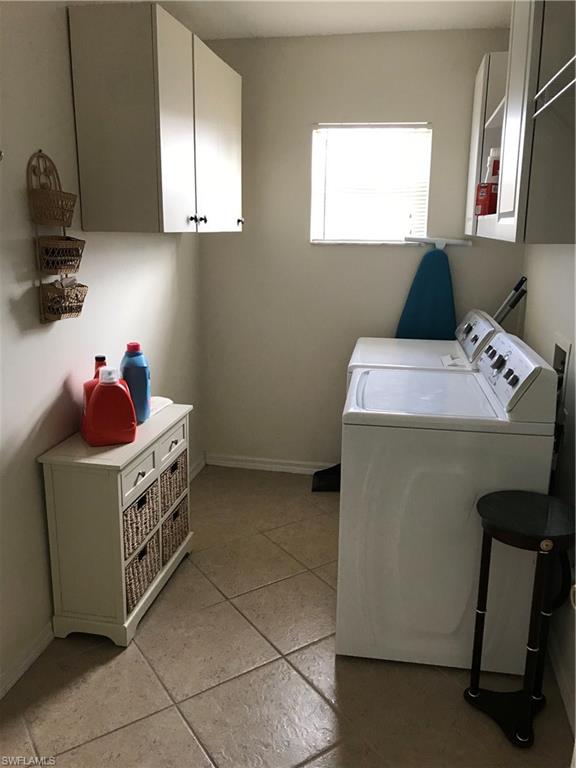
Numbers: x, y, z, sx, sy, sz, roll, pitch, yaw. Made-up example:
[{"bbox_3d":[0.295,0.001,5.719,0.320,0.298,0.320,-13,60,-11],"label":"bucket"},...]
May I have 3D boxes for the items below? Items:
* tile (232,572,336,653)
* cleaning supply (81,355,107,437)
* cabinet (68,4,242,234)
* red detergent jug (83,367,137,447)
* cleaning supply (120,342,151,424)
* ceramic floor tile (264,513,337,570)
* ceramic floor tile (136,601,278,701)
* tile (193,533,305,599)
[{"bbox_3d":[0.044,0.904,2.496,0.421,0.010,0.421,-9,17,-33],"label":"tile"},{"bbox_3d":[-0.713,0.035,2.413,0.155,0.310,0.100,-4,14,-17],"label":"cleaning supply"},{"bbox_3d":[-0.507,-1.059,2.741,0.332,0.756,1.101,3,14,10],"label":"cabinet"},{"bbox_3d":[-0.661,0.074,2.310,0.195,0.285,0.110,-4,14,-17],"label":"red detergent jug"},{"bbox_3d":[-0.620,-0.005,2.534,0.115,0.331,0.085,-3,14,-14],"label":"cleaning supply"},{"bbox_3d":[0.158,0.764,3.067,0.421,0.010,0.421,-9,17,-33],"label":"ceramic floor tile"},{"bbox_3d":[-0.297,0.957,2.266,0.421,0.010,0.421,-9,17,-33],"label":"ceramic floor tile"},{"bbox_3d":[-0.189,0.817,2.836,0.421,0.010,0.421,-9,17,-33],"label":"tile"}]

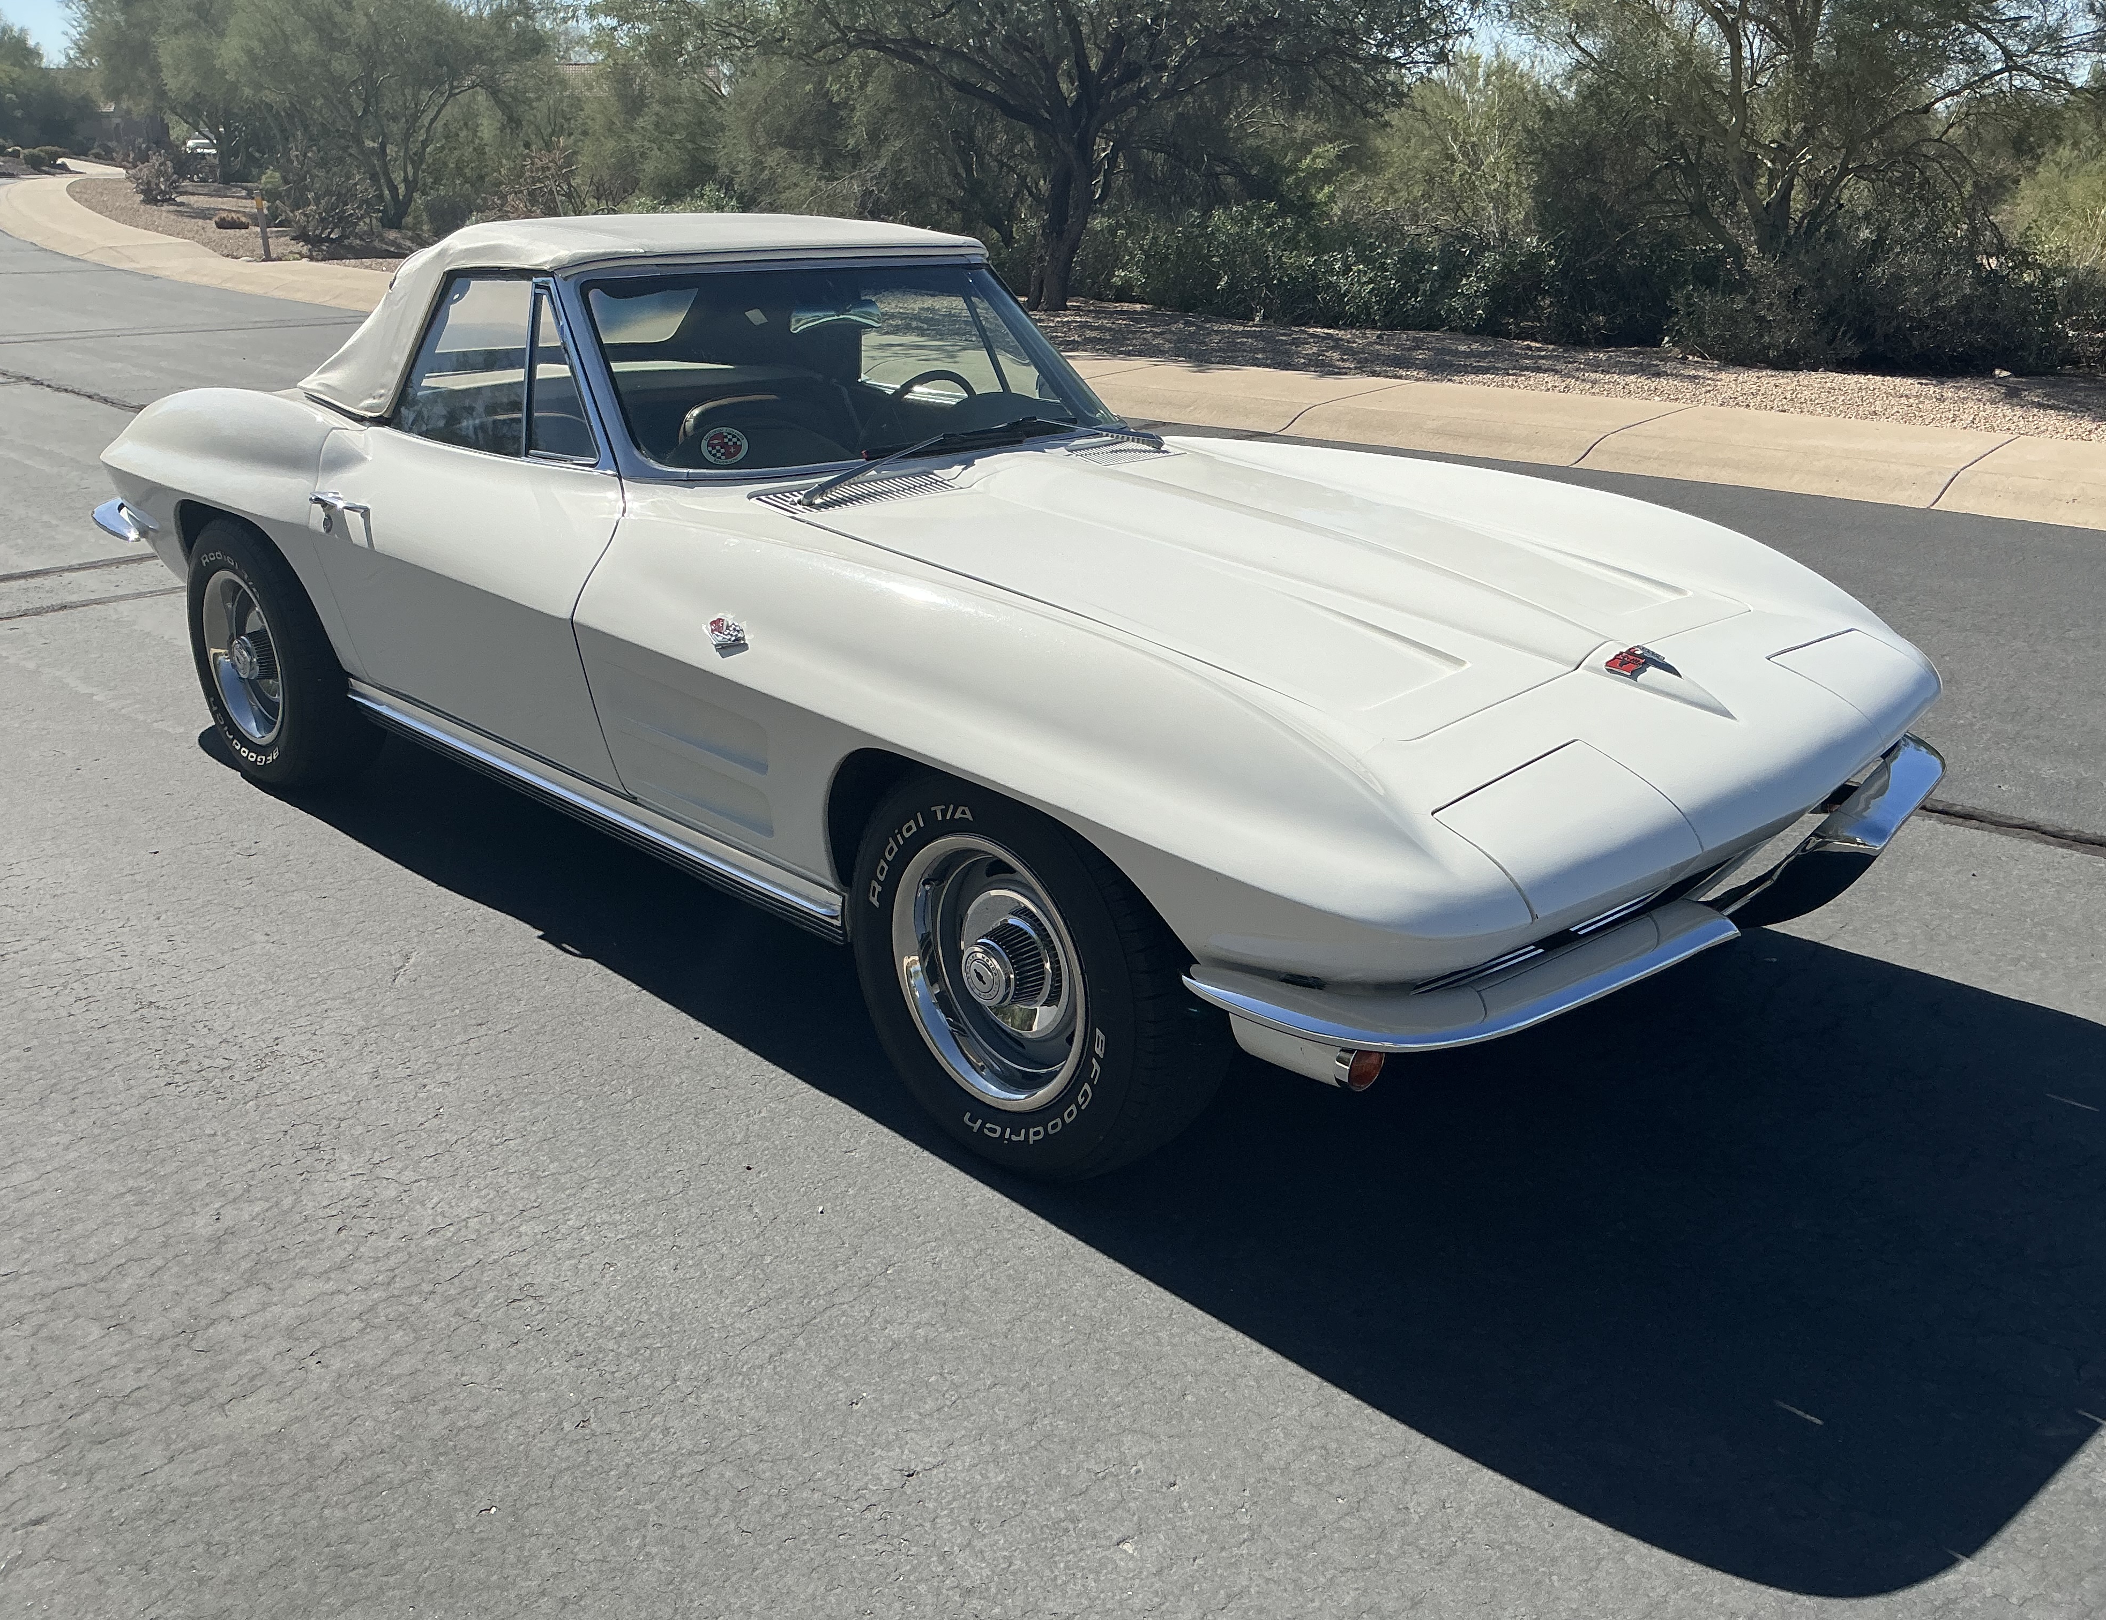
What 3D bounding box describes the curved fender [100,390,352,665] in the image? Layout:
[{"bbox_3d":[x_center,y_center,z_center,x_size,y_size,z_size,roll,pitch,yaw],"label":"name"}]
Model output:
[{"bbox_3d":[-2.000,-0.743,4.249,1.450,0.545,0.405,18,26,41],"label":"curved fender"}]

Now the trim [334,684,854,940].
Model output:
[{"bbox_3d":[-0.938,-0.038,3.327,1.715,0.105,0.065,18,26,41],"label":"trim"}]

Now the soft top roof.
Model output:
[{"bbox_3d":[-0.924,-1.139,4.009,1.160,0.420,1.260,18,26,41],"label":"soft top roof"}]

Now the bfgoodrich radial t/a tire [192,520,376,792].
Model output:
[{"bbox_3d":[-1.829,-0.374,4.132,0.636,0.636,0.215,18,26,41],"label":"bfgoodrich radial t/a tire"}]

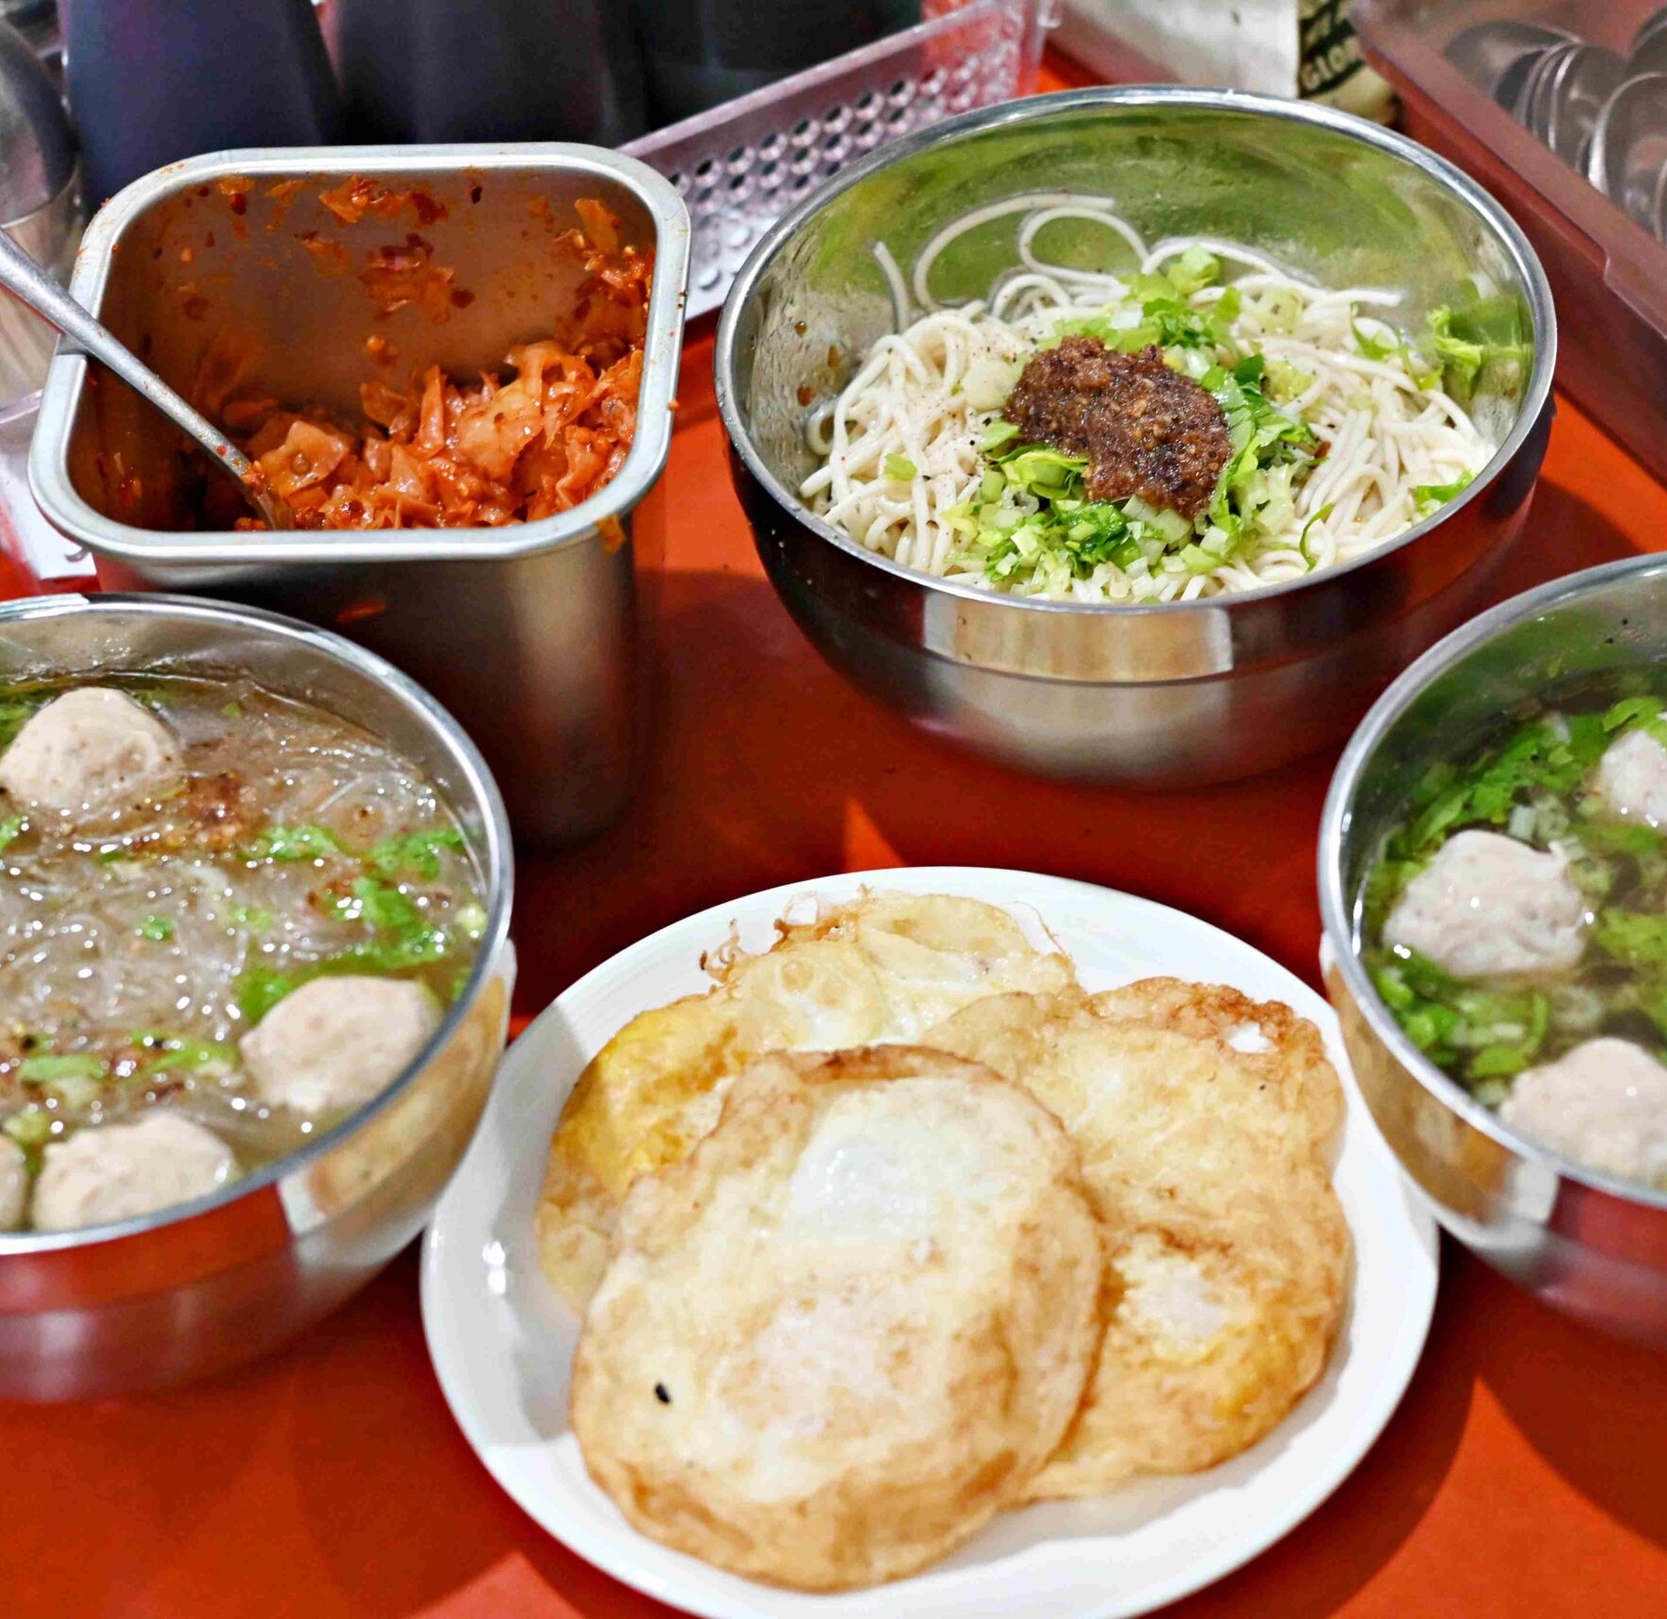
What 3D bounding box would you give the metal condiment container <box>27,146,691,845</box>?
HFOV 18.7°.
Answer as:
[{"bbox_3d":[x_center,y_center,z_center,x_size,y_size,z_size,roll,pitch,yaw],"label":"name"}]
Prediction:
[{"bbox_3d":[-0.091,-0.061,1.055,0.128,0.093,0.130,-1,45,5],"label":"metal condiment container"}]

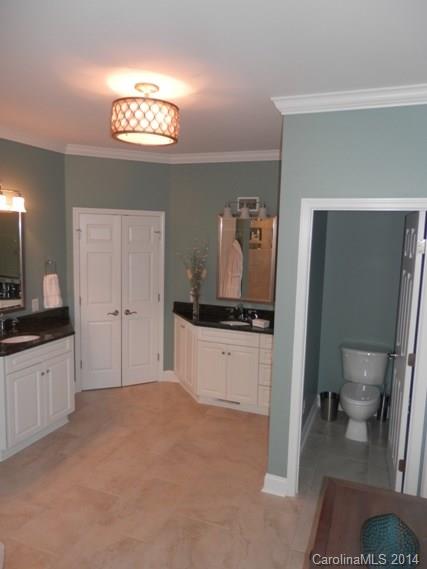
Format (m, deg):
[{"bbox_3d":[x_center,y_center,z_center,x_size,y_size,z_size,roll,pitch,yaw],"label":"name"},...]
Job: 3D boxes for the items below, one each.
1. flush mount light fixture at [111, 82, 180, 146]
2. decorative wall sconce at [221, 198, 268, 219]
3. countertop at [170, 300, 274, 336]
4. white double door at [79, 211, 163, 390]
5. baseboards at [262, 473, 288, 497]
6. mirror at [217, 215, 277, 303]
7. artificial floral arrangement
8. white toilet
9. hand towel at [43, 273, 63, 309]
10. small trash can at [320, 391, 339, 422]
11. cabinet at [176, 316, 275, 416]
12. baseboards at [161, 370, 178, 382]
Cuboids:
[{"bbox_3d":[-0.412,-1.053,2.531,0.410,0.305,0.410,1,7,0],"label":"flush mount light fixture"},{"bbox_3d":[0.338,-0.836,4.490,0.540,0.210,0.160,4,8,21],"label":"decorative wall sconce"},{"bbox_3d":[0.154,0.373,4.511,1.530,0.135,0.520,4,8,21],"label":"countertop"},{"bbox_3d":[-1.068,0.207,4.812,0.980,2.060,0.070,-2,8,-24],"label":"white double door"},{"bbox_3d":[0.455,1.448,2.979,0.170,0.145,0.025,4,8,21],"label":"baseboards"},{"bbox_3d":[0.364,-0.281,4.611,0.670,0.955,0.040,4,8,21],"label":"mirror"},{"bbox_3d":[-0.218,-0.038,4.509,0.280,0.840,0.260,1,7,0],"label":"artificial floral arrangement"},{"bbox_3d":[1.417,1.038,3.945,0.450,0.770,0.690,4,8,21],"label":"white toilet"},{"bbox_3d":[-1.663,0.069,4.258,0.090,0.370,0.190,4,8,21],"label":"hand towel"},{"bbox_3d":[1.204,1.253,4.244,0.170,0.250,0.170,4,8,21],"label":"small trash can"},{"bbox_3d":[0.168,0.870,4.593,1.500,0.870,0.470,4,8,21],"label":"cabinet"},{"bbox_3d":[-0.531,1.154,5.127,0.190,0.140,0.040,2,7,1],"label":"baseboards"}]

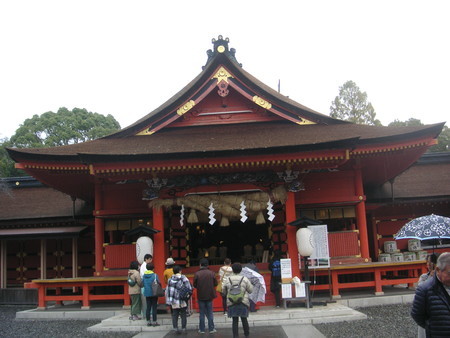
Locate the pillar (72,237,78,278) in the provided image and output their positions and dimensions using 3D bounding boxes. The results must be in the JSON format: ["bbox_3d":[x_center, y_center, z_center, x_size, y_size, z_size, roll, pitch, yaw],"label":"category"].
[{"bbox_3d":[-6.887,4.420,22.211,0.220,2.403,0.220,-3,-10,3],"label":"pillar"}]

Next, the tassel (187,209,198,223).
[{"bbox_3d":[-0.955,1.437,14.500,0.340,0.420,0.320,-3,-10,3],"label":"tassel"}]

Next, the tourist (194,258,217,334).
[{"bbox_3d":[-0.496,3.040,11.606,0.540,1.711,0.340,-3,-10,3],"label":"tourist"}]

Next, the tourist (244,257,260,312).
[{"bbox_3d":[0.739,3.245,13.462,0.460,1.452,0.360,-3,-10,3],"label":"tourist"}]

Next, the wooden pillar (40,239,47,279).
[{"bbox_3d":[-8.836,4.586,23.537,0.200,2.355,0.200,-3,-12,2],"label":"wooden pillar"}]

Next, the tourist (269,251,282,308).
[{"bbox_3d":[1.458,3.236,14.164,0.440,1.635,0.360,-4,-12,7],"label":"tourist"}]

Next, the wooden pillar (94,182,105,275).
[{"bbox_3d":[-5.055,2.382,19.483,0.360,3.814,0.360,-3,-12,2],"label":"wooden pillar"}]

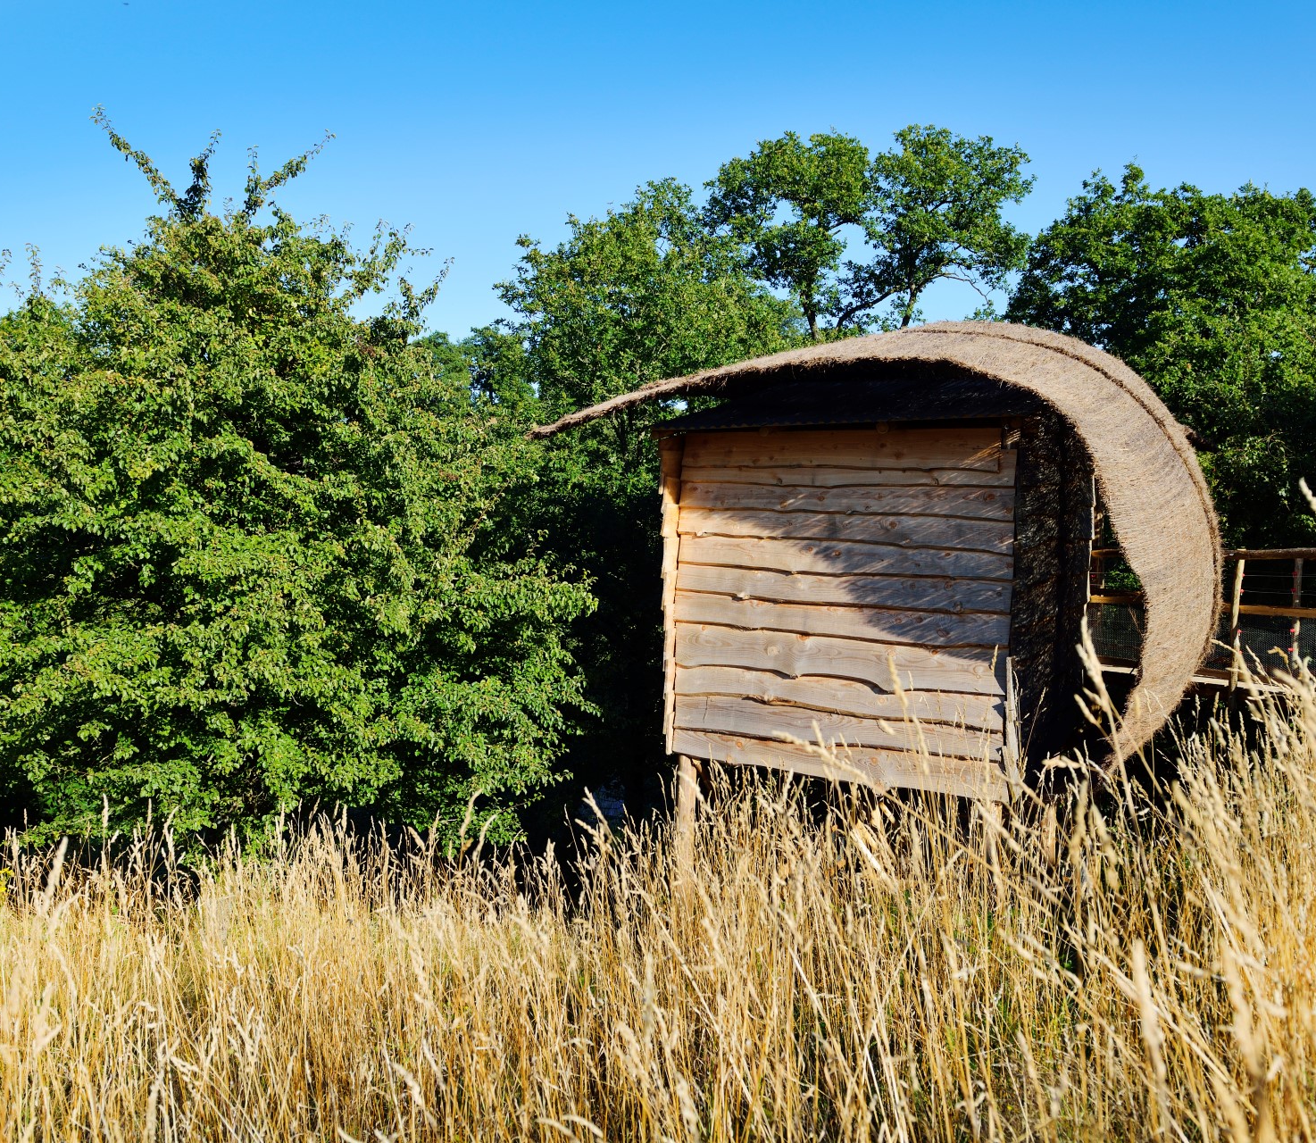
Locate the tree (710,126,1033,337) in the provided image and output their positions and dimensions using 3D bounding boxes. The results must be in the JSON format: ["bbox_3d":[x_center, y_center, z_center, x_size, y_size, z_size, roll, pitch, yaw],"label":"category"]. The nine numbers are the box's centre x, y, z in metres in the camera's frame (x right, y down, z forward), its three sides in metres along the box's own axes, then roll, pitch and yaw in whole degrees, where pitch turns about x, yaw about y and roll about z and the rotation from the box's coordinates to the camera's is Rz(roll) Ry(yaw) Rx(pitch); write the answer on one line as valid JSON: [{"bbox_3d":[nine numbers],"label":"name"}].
[{"bbox_3d":[3.430,-2.343,19.202,5.400,9.640,5.000,1,2,0],"label":"tree"}]

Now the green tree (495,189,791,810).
[{"bbox_3d":[-0.329,-1.137,15.671,4.600,8.140,4.400,1,2,0],"label":"green tree"}]

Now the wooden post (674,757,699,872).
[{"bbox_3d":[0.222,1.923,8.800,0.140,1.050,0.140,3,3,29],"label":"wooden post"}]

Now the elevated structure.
[{"bbox_3d":[1.353,-0.290,9.629,5.800,3.450,3.200,3,3,29],"label":"elevated structure"}]

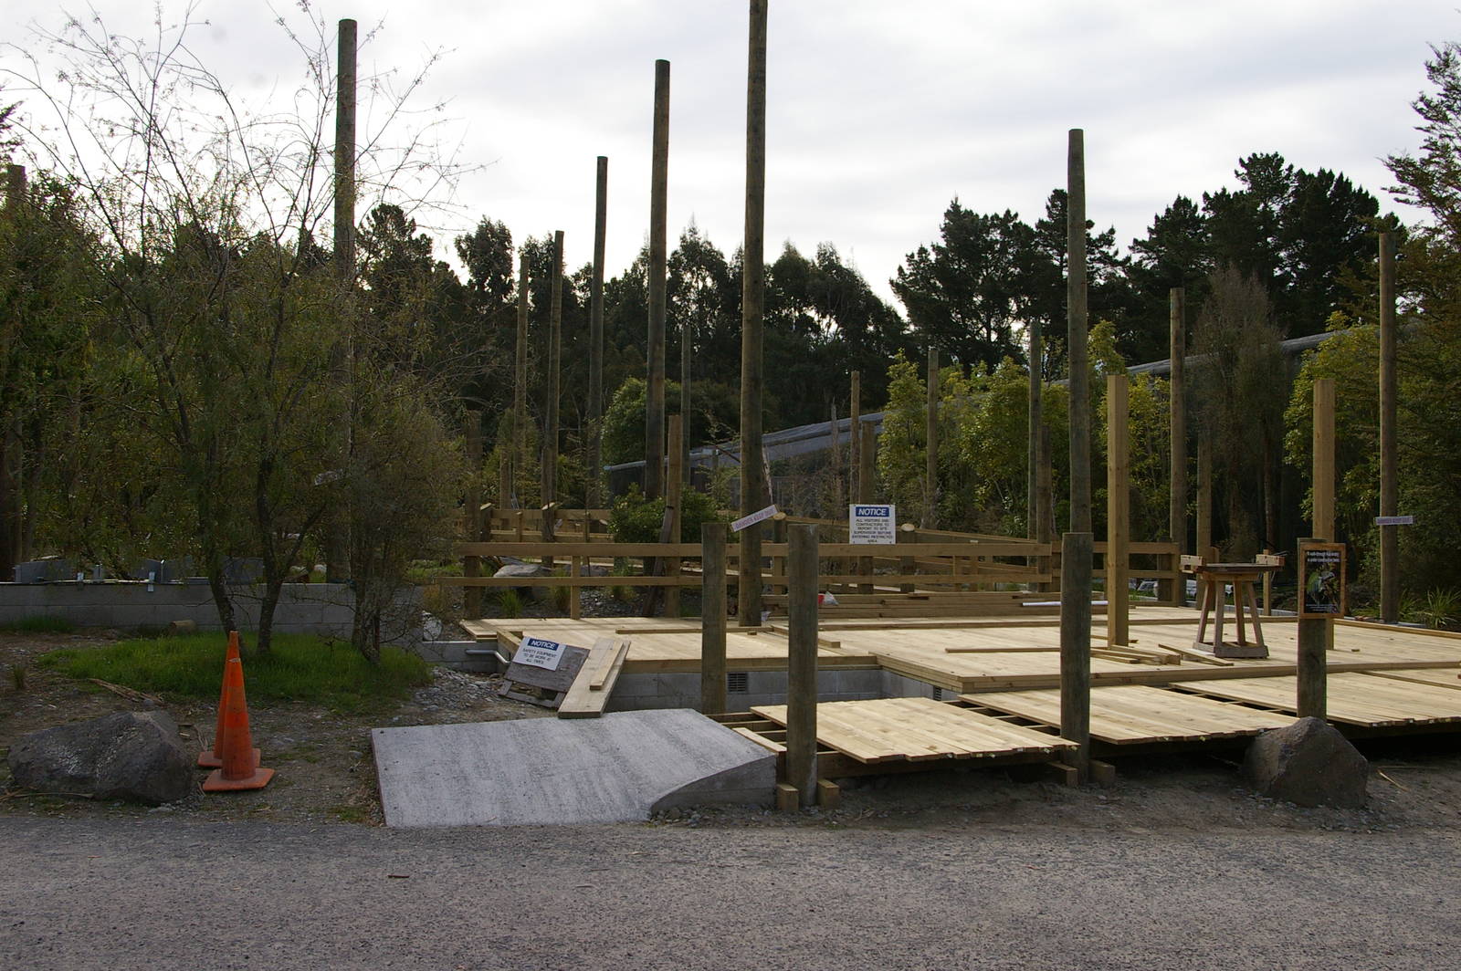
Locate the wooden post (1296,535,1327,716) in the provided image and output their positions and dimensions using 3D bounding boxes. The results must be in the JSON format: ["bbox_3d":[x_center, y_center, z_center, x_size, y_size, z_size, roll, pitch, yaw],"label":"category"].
[{"bbox_3d":[3.864,1.121,9.158,0.174,1.540,0.174,1,-1,-18],"label":"wooden post"}]

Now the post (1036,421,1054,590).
[{"bbox_3d":[3.962,0.401,17.382,0.172,2.300,0.172,1,-1,-18],"label":"post"}]

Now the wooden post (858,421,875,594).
[{"bbox_3d":[1.920,0.418,19.400,0.160,2.650,0.160,1,-2,-15],"label":"wooden post"}]

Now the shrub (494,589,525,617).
[{"bbox_3d":[-2.580,1.373,16.100,0.340,0.360,0.340,1,-1,-18],"label":"shrub"}]

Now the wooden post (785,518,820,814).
[{"bbox_3d":[0.412,1.026,7.840,0.168,1.610,0.168,0,-2,0],"label":"wooden post"}]

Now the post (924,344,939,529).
[{"bbox_3d":[3.494,-0.704,23.973,0.190,3.440,0.190,1,-1,-18],"label":"post"}]

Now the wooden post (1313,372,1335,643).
[{"bbox_3d":[5.861,0.270,13.600,0.155,2.680,0.155,1,-2,-9],"label":"wooden post"}]

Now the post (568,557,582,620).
[{"bbox_3d":[-1.740,1.105,15.494,0.090,0.825,0.090,1,-1,-18],"label":"post"}]

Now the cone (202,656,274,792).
[{"bbox_3d":[-2.933,1.405,8.200,0.365,0.740,0.365,1,-2,-9],"label":"cone"}]

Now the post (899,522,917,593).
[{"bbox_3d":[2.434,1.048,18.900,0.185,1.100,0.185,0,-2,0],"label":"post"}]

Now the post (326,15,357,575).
[{"bbox_3d":[-4.151,-1.972,14.700,0.230,6.000,0.230,0,-2,0],"label":"post"}]

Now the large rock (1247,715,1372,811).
[{"bbox_3d":[3.517,1.680,8.420,0.750,0.500,0.640,0,-1,23],"label":"large rock"}]

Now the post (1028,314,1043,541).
[{"bbox_3d":[5.372,-0.523,24.300,0.200,4.750,0.200,0,-2,0],"label":"post"}]

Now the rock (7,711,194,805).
[{"bbox_3d":[-3.644,1.553,7.980,1.030,0.460,0.720,1,-2,-18],"label":"rock"}]

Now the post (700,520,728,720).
[{"bbox_3d":[-0.119,1.030,9.718,0.172,1.520,0.172,1,-1,0],"label":"post"}]

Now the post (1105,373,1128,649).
[{"bbox_3d":[3.567,0.238,12.710,0.140,2.520,0.140,1,-1,-18],"label":"post"}]

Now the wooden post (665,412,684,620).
[{"bbox_3d":[-0.735,0.409,18.300,0.155,2.700,0.155,1,-2,-15],"label":"wooden post"}]

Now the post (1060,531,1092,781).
[{"bbox_3d":[2.169,1.073,8.638,0.174,1.560,0.174,1,-1,0],"label":"post"}]

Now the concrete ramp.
[{"bbox_3d":[-1.040,1.681,8.470,2.170,0.310,1.970,1,-2,-15],"label":"concrete ramp"}]

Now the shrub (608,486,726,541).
[{"bbox_3d":[-0.755,0.469,17.700,1.480,0.980,1.300,1,-1,-18],"label":"shrub"}]

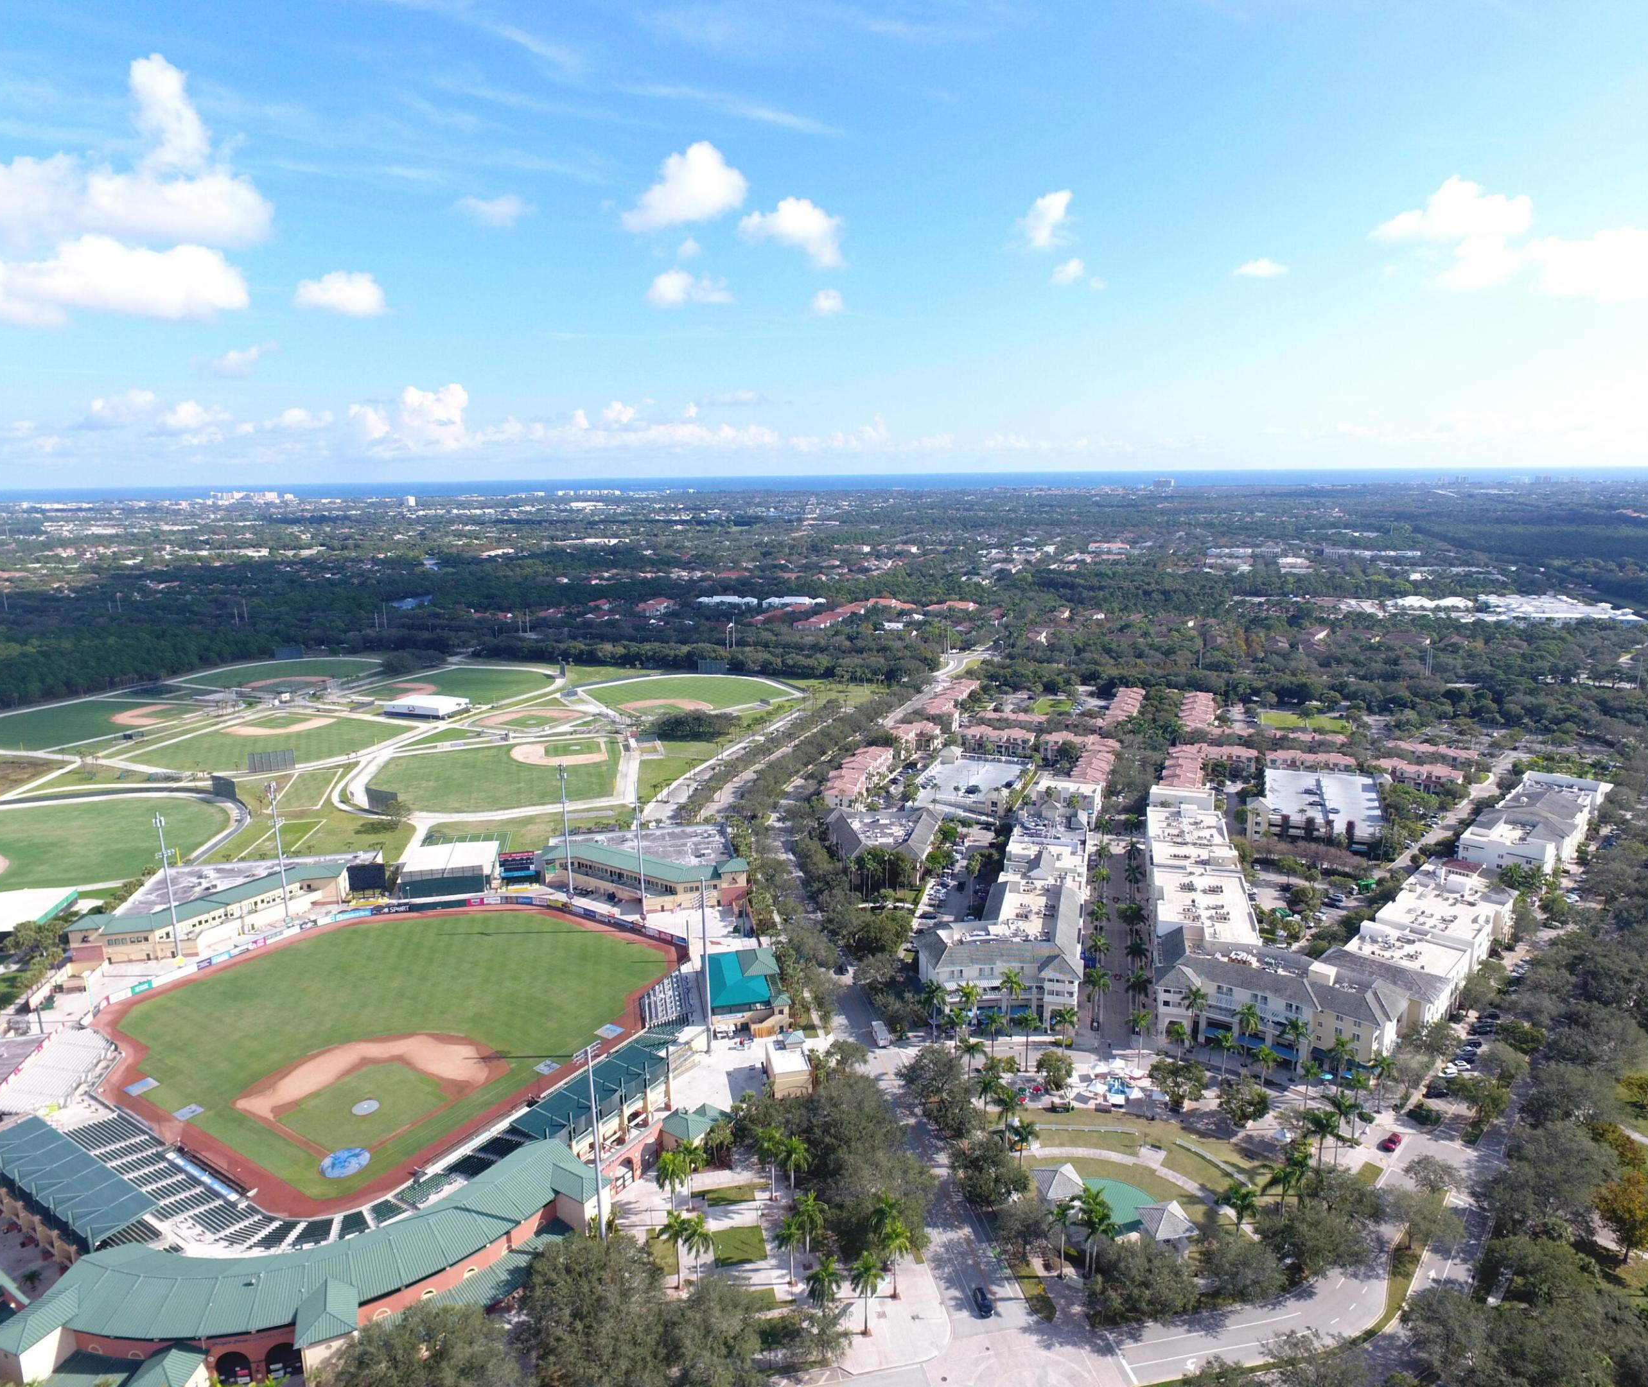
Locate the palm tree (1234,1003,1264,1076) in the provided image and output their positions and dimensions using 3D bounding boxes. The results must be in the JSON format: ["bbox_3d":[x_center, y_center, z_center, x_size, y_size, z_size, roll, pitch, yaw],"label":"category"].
[{"bbox_3d":[88.694,71.892,223.829,5.900,14.000,5.900,-1,12,0],"label":"palm tree"}]

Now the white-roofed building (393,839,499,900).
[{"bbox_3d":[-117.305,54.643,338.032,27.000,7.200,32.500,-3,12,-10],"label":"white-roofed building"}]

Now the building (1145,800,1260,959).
[{"bbox_3d":[106.110,55.620,307.110,23.200,14.200,103.000,2,12,15],"label":"building"}]

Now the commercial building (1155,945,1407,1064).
[{"bbox_3d":[99.165,68.236,232.016,45.500,18.000,24.000,7,14,34],"label":"commercial building"}]

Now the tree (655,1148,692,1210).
[{"bbox_3d":[-25.710,83.810,181.510,5.800,14.000,5.800,-1,12,0],"label":"tree"}]

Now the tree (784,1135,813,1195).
[{"bbox_3d":[-5.375,82.195,182.729,5.300,13.400,5.300,-1,12,0],"label":"tree"}]

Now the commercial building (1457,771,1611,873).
[{"bbox_3d":[235.260,44.520,351.520,25.000,14.000,95.000,10,16,43],"label":"commercial building"}]

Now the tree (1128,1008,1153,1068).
[{"bbox_3d":[66.118,72.657,223.979,5.734,13.426,5.734,-1,12,0],"label":"tree"}]

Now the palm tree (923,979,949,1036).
[{"bbox_3d":[24.810,70.780,237.840,6.000,15.100,6.000,-1,12,0],"label":"palm tree"}]

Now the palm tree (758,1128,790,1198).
[{"bbox_3d":[-8.602,81.488,185.032,5.729,13.772,5.729,-1,12,0],"label":"palm tree"}]

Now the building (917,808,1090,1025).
[{"bbox_3d":[52.350,55.570,296.256,39.500,18.000,121.000,2,12,14],"label":"building"}]

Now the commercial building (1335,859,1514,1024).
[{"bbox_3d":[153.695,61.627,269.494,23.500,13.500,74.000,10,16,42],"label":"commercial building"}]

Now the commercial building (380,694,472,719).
[{"bbox_3d":[-216.010,7.380,582.150,34.900,6.800,26.000,3,12,17],"label":"commercial building"}]

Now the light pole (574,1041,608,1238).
[{"bbox_3d":[-35.680,73.760,169.850,1.500,38.700,5.500,8,15,37],"label":"light pole"}]

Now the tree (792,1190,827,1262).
[{"bbox_3d":[-2.324,84.924,169.190,5.692,13.293,5.692,-1,12,0],"label":"tree"}]

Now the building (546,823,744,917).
[{"bbox_3d":[-55.821,53.072,329.192,60.000,12.300,49.000,-3,12,-12],"label":"building"}]

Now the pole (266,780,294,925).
[{"bbox_3d":[-151.527,45.544,298.348,3.600,42.000,2.000,-9,14,-33],"label":"pole"}]

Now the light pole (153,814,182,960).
[{"bbox_3d":[-170.970,51.460,279.200,1.800,42.100,5.500,7,14,32],"label":"light pole"}]

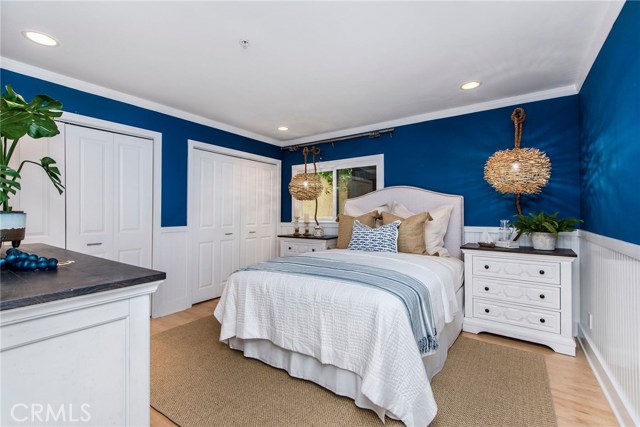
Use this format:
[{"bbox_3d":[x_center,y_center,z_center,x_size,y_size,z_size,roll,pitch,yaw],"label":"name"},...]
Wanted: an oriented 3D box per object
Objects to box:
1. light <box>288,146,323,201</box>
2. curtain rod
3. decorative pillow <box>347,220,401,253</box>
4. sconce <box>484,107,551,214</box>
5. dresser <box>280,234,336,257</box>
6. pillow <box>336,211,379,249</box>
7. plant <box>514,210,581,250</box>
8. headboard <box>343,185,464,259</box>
[{"bbox_3d":[-0.205,-0.620,4.354,0.530,0.850,0.530,0,0,0],"label":"light"},{"bbox_3d":[0.167,-1.089,4.348,2.020,0.090,0.110,0,0,35],"label":"curtain rod"},{"bbox_3d":[0.663,0.278,3.429,0.610,0.400,0.160,0,-24,35],"label":"decorative pillow"},{"bbox_3d":[1.951,-0.527,2.822,0.540,1.070,0.540,0,0,35],"label":"sconce"},{"bbox_3d":[-0.132,0.768,4.178,0.885,0.855,0.460,0,0,35],"label":"dresser"},{"bbox_3d":[0.510,0.228,3.723,0.540,0.500,0.170,0,-20,35],"label":"pillow"},{"bbox_3d":[2.172,0.166,2.738,0.530,0.370,0.430,0,0,35],"label":"plant"},{"bbox_3d":[1.026,0.399,3.742,1.580,1.500,0.100,0,0,35],"label":"headboard"}]

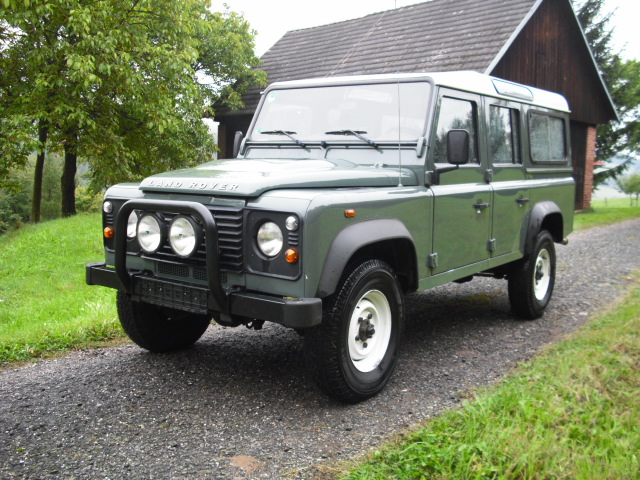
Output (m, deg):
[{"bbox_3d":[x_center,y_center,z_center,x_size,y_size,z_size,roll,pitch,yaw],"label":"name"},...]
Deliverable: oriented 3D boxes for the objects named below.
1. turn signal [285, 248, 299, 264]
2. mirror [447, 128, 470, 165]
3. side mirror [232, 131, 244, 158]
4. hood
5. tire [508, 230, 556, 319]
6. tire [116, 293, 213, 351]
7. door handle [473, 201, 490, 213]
[{"bbox_3d":[-0.135,0.077,3.353,0.070,0.070,0.045,6,7,35],"label":"turn signal"},{"bbox_3d":[0.837,-0.565,4.256,0.140,0.215,0.060,3,6,13],"label":"mirror"},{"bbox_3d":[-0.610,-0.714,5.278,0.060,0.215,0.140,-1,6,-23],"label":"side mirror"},{"bbox_3d":[-0.344,-0.386,4.157,1.420,0.200,1.170,6,7,35],"label":"hood"},{"bbox_3d":[1.833,0.289,6.045,0.215,0.760,0.760,6,7,35],"label":"tire"},{"bbox_3d":[-0.998,0.351,4.631,0.215,0.760,0.760,6,7,35],"label":"tire"},{"bbox_3d":[1.087,-0.225,4.727,0.060,0.085,0.170,6,7,35],"label":"door handle"}]

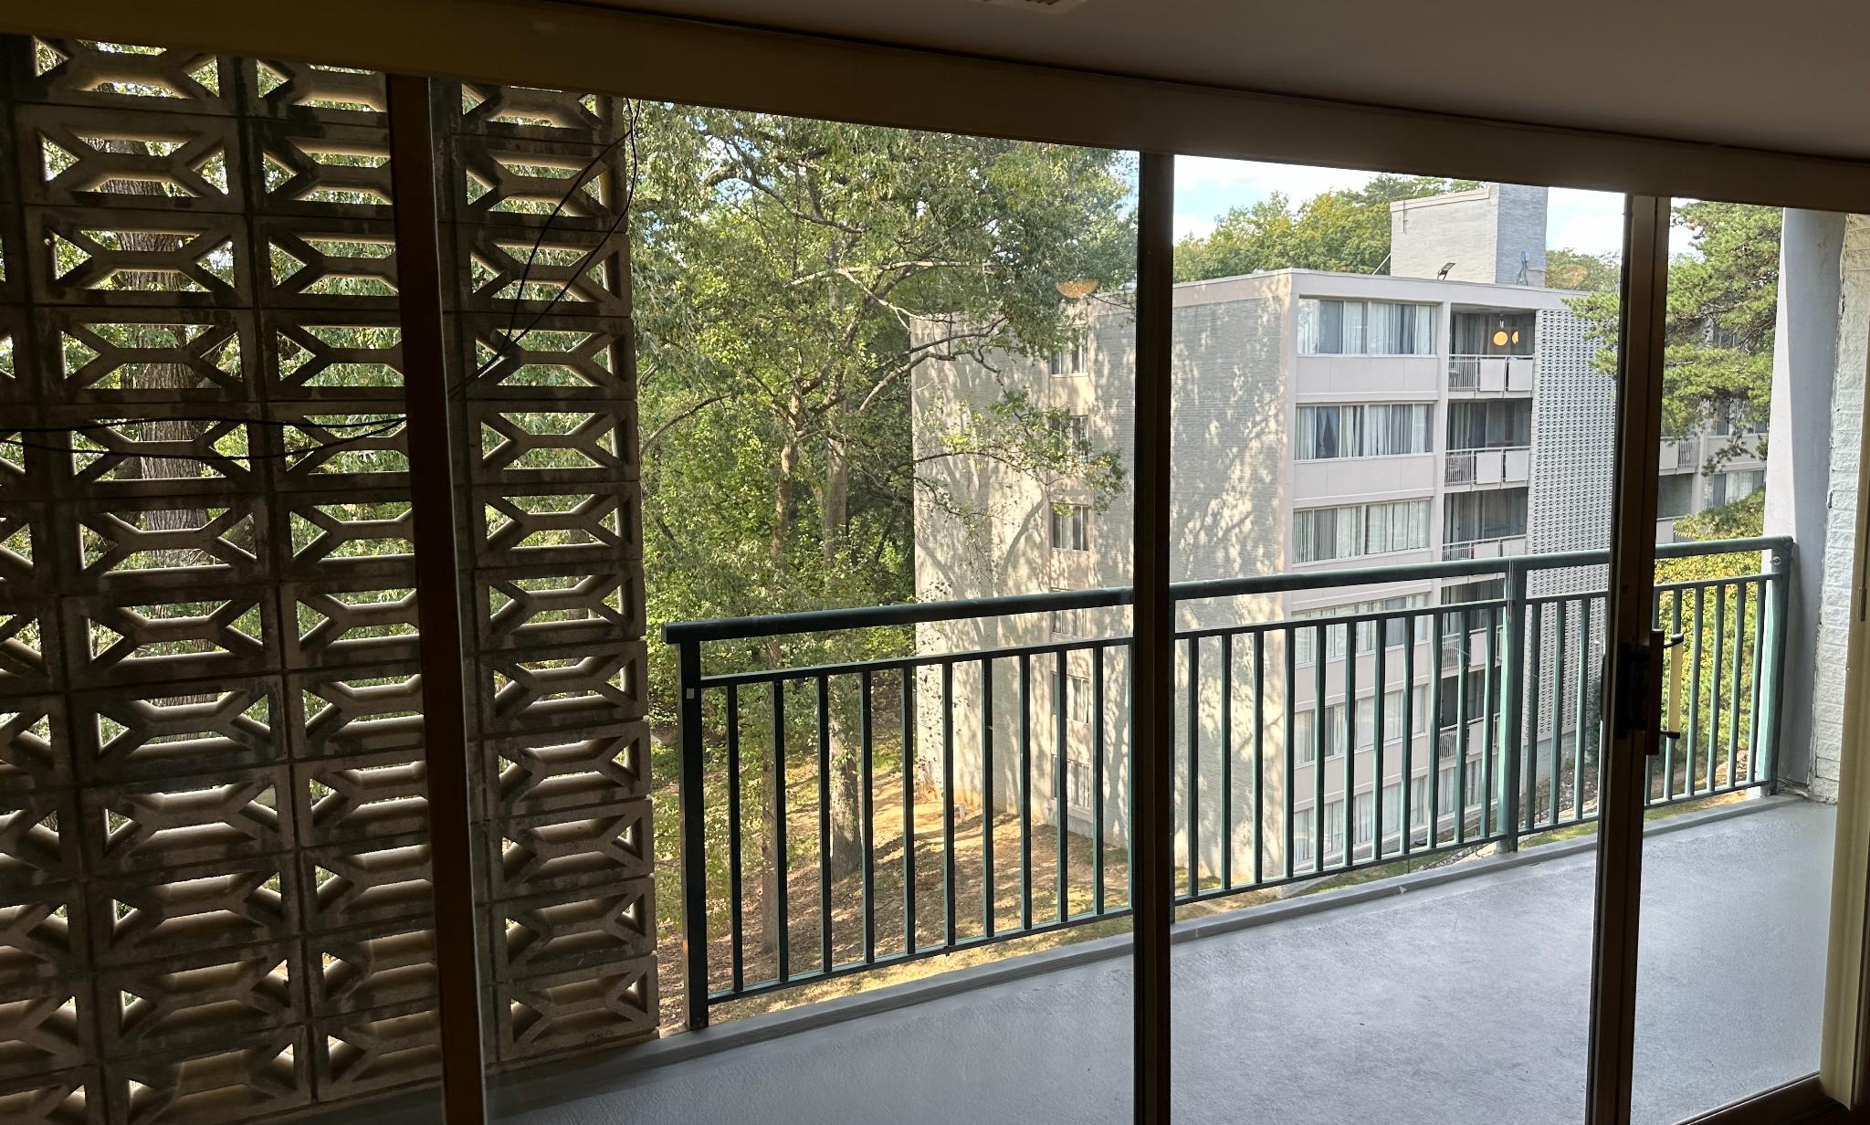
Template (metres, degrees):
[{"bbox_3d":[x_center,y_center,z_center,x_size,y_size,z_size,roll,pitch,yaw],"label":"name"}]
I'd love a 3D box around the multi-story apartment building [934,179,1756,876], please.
[{"bbox_3d":[15.233,-2.520,47.189,27.400,19.300,16.700,-6,8,-35],"label":"multi-story apartment building"}]

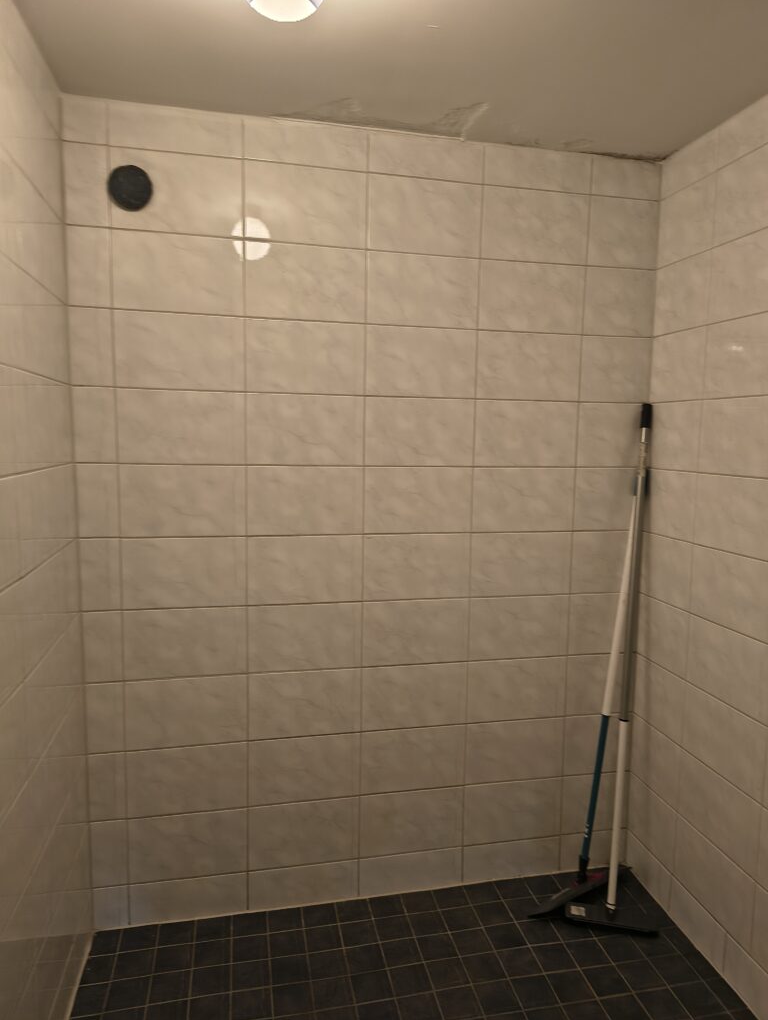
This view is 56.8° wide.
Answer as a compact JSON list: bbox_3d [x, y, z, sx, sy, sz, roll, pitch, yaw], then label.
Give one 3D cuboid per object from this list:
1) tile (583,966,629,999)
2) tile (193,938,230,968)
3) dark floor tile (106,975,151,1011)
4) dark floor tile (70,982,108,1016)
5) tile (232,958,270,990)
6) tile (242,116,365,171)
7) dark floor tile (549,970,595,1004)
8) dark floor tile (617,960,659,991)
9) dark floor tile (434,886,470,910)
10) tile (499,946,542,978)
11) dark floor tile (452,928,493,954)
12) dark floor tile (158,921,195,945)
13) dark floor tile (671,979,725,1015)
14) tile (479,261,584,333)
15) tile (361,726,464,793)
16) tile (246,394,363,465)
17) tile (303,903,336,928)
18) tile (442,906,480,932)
[{"bbox_3d":[0.583,1.235,1.857,0.098,0.010,0.098,-1,6,-12],"label":"tile"},{"bbox_3d":[-0.467,1.214,1.937,0.097,0.009,0.097,0,7,-13],"label":"tile"},{"bbox_3d":[-0.647,1.234,1.806,0.099,0.010,0.095,-1,8,-12],"label":"dark floor tile"},{"bbox_3d":[-0.738,1.241,1.796,0.079,0.009,0.099,-1,6,-12],"label":"dark floor tile"},{"bbox_3d":[-0.347,1.224,1.861,0.098,0.010,0.098,-1,6,-12],"label":"tile"},{"bbox_3d":[-0.206,-0.979,1.906,0.331,0.112,0.010,-1,7,-13],"label":"tile"},{"bbox_3d":[0.481,1.230,1.826,0.097,0.009,0.097,0,6,-12],"label":"dark floor tile"},{"bbox_3d":[0.687,1.245,1.897,0.099,0.010,0.095,-1,8,-12],"label":"dark floor tile"},{"bbox_3d":[0.203,1.193,2.180,0.097,0.009,0.097,-1,6,-12],"label":"dark floor tile"},{"bbox_3d":[0.364,1.220,1.905,0.097,0.009,0.097,0,6,-12],"label":"tile"},{"bbox_3d":[0.245,1.210,1.980,0.097,0.009,0.097,0,6,-12],"label":"dark floor tile"},{"bbox_3d":[-0.585,1.207,2.017,0.098,0.010,0.098,-1,6,-12],"label":"dark floor tile"},{"bbox_3d":[0.801,1.243,1.801,0.098,0.010,0.098,-1,6,-12],"label":"dark floor tile"},{"bbox_3d":[0.437,-0.625,2.080,0.330,0.199,0.009,-1,7,-13],"label":"tile"},{"bbox_3d":[0.090,0.764,2.175,0.330,0.197,0.009,-1,7,-13],"label":"tile"},{"bbox_3d":[-0.219,-0.226,1.992,0.331,0.197,0.010,-1,7,-13],"label":"tile"},{"bbox_3d":[-0.191,1.200,2.097,0.097,0.009,0.097,-1,6,-12],"label":"tile"},{"bbox_3d":[0.224,1.204,2.082,0.097,0.009,0.097,-1,6,-12],"label":"tile"}]

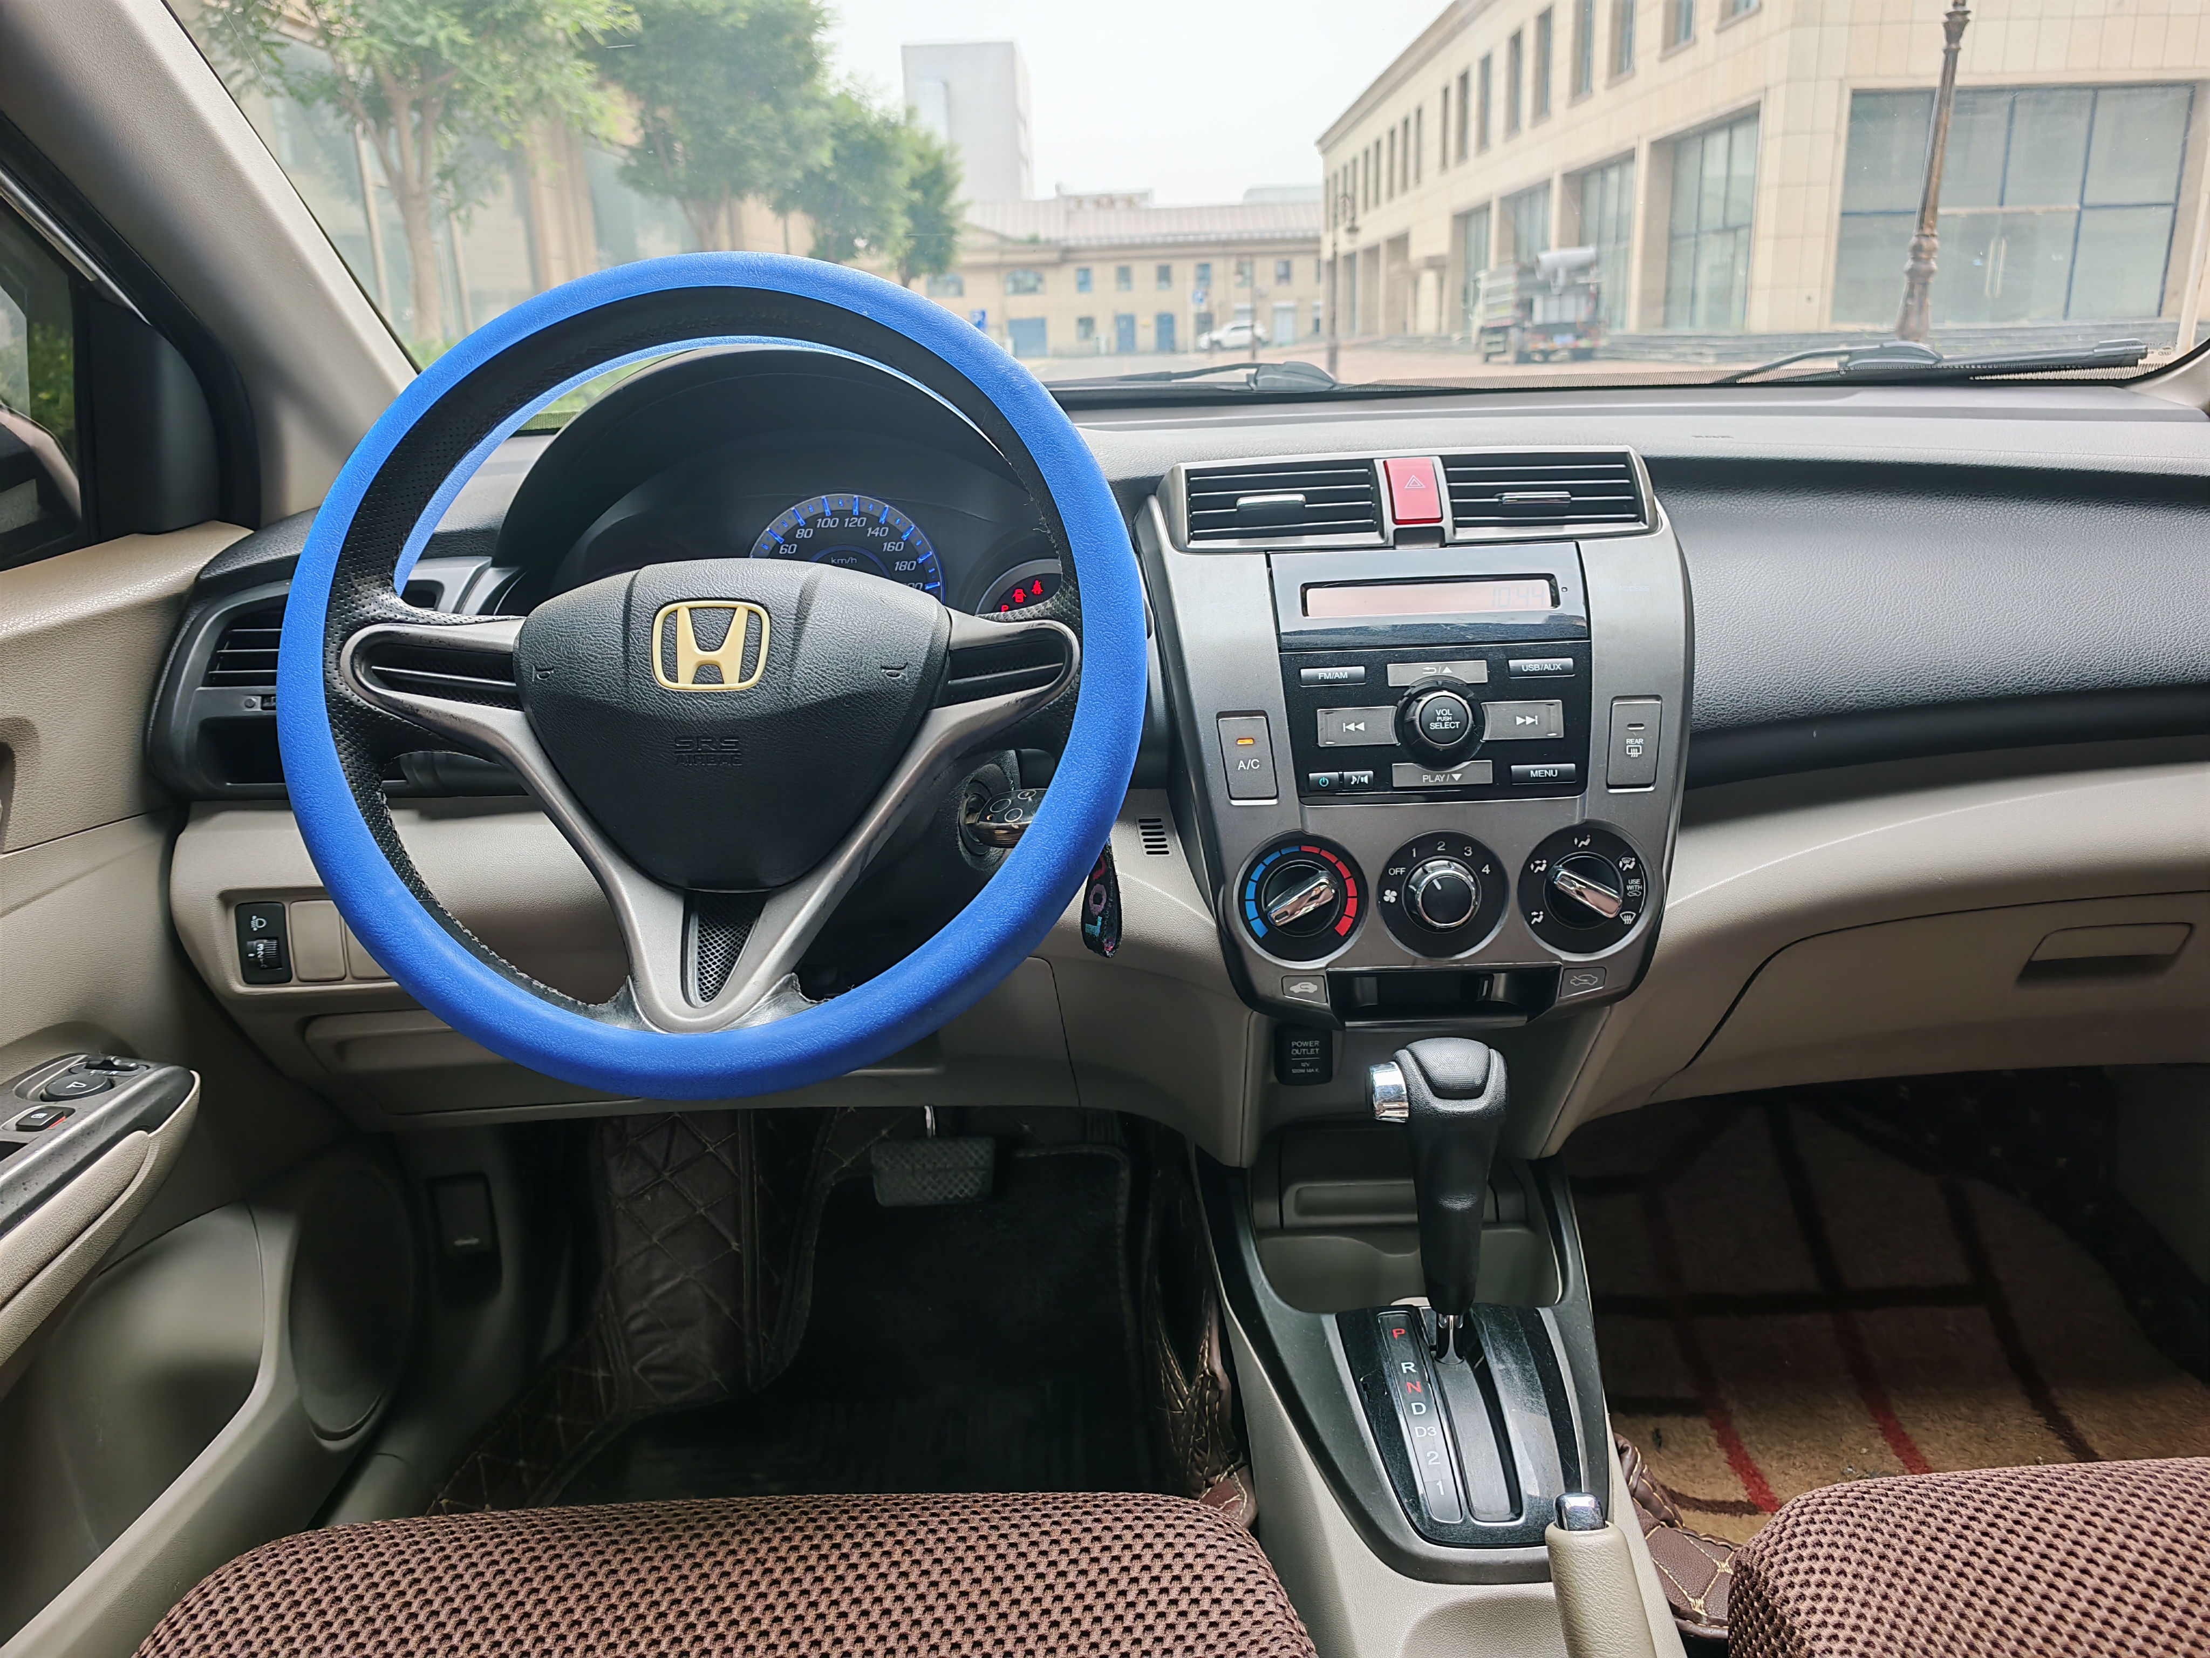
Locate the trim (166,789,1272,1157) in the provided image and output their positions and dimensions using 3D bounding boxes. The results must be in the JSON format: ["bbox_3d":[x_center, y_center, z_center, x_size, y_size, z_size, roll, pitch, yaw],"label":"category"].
[{"bbox_3d":[-0.205,0.076,0.876,0.585,0.205,0.140,-2,18,0],"label":"trim"}]

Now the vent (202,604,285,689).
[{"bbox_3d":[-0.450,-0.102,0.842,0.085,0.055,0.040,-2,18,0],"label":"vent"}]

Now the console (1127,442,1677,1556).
[{"bbox_3d":[0.185,0.063,0.806,0.305,0.500,0.370,-2,18,0],"label":"console"}]

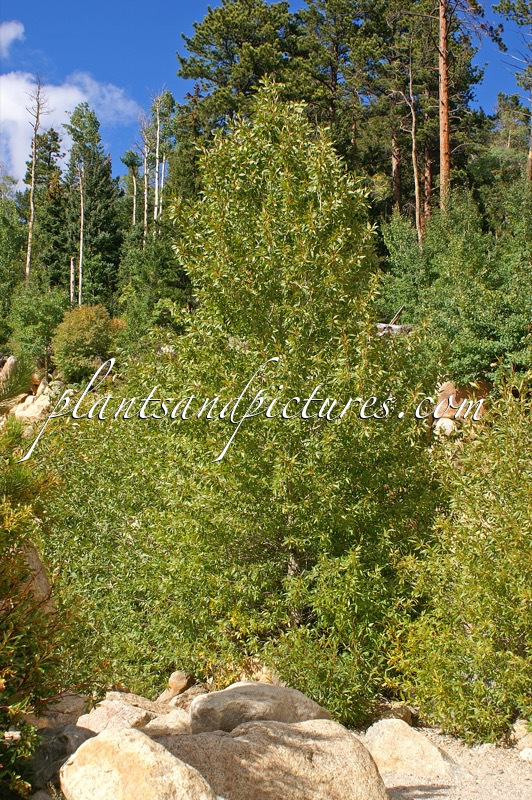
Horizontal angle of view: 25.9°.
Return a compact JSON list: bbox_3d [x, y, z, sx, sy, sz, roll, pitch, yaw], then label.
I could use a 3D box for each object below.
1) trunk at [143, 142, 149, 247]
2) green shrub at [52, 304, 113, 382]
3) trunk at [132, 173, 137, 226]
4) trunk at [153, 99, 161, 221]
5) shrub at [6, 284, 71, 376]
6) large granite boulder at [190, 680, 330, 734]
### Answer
[{"bbox_3d":[-5.427,-9.120,52.000,0.240,5.400,0.240,0,-5,0],"label":"trunk"},{"bbox_3d":[-3.973,-1.223,25.000,1.350,1.700,1.300,1,-3,-9],"label":"green shrub"},{"bbox_3d":[-6.036,-9.066,53.000,0.190,3.000,0.190,0,-5,0],"label":"trunk"},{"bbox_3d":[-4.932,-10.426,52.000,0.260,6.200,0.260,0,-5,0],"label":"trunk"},{"bbox_3d":[-5.689,-1.746,29.000,1.650,2.200,1.550,0,-5,0],"label":"shrub"},{"bbox_3d":[-0.037,2.077,7.700,0.950,0.440,0.650,0,-5,0],"label":"large granite boulder"}]

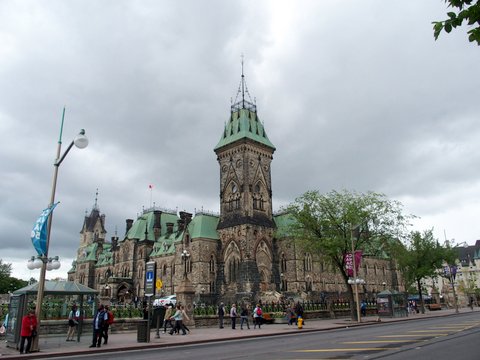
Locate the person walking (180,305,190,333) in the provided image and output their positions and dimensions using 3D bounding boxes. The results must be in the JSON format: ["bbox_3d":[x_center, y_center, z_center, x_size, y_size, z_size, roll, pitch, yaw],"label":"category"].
[{"bbox_3d":[-3.234,8.209,22.785,0.750,1.575,0.500,8,-19,-27],"label":"person walking"}]

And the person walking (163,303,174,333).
[{"bbox_3d":[-4.298,8.450,23.691,0.620,1.685,0.500,9,-20,-29],"label":"person walking"}]

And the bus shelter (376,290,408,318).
[{"bbox_3d":[15.818,12.864,40.409,3.700,2.627,1.662,16,-24,-42],"label":"bus shelter"}]

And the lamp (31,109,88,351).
[{"bbox_3d":[-8.366,1.664,17.625,1.600,11.200,2.400,16,-24,-42],"label":"lamp"}]

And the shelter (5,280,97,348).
[{"bbox_3d":[-8.694,6.288,18.468,3.566,2.830,1.942,14,-23,-40],"label":"shelter"}]

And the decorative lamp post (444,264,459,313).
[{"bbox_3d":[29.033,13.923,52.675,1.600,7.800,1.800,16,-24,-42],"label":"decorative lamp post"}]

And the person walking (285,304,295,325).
[{"bbox_3d":[4.064,10.886,31.587,0.500,1.660,0.520,16,-24,-42],"label":"person walking"}]

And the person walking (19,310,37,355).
[{"bbox_3d":[-8.186,5.874,15.090,0.560,1.597,0.420,16,-24,-42],"label":"person walking"}]

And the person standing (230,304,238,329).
[{"bbox_3d":[-0.391,9.848,28.069,0.520,1.660,0.450,-11,-20,30],"label":"person standing"}]

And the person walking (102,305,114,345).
[{"bbox_3d":[-6.117,6.691,17.983,0.550,1.699,0.500,11,-21,-33],"label":"person walking"}]

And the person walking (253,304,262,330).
[{"bbox_3d":[1.198,9.244,26.318,0.520,1.574,0.420,7,-19,-24],"label":"person walking"}]

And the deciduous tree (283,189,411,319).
[{"bbox_3d":[10.768,7.276,39.329,11.500,13.000,11.500,16,-24,-42],"label":"deciduous tree"}]

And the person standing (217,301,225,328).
[{"bbox_3d":[-1.364,9.471,27.166,0.520,1.719,0.360,-5,-18,14],"label":"person standing"}]

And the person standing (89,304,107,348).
[{"bbox_3d":[-6.253,6.482,17.269,0.500,1.730,0.600,16,-24,-42],"label":"person standing"}]

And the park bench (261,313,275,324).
[{"bbox_3d":[2.371,12.080,33.941,1.500,0.870,0.650,16,-24,-42],"label":"park bench"}]

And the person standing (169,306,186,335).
[{"bbox_3d":[-3.750,8.509,23.669,0.750,1.660,0.550,16,-24,-42],"label":"person standing"}]

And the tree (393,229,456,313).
[{"bbox_3d":[21.988,11.014,47.996,7.400,10.498,7.400,16,-24,-42],"label":"tree"}]

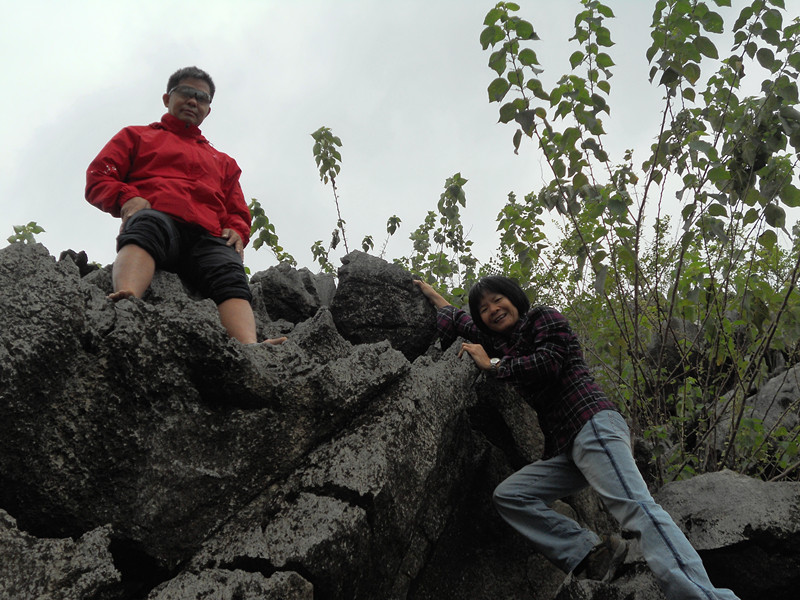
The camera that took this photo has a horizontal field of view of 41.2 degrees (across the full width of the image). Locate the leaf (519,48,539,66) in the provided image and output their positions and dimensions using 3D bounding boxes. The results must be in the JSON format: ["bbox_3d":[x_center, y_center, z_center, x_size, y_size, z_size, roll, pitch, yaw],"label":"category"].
[{"bbox_3d":[0.580,-1.095,4.800,0.093,0.084,0.045,0,-25,0],"label":"leaf"}]

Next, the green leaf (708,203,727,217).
[{"bbox_3d":[1.553,-0.443,5.200,0.101,0.064,0.030,29,17,10],"label":"green leaf"}]

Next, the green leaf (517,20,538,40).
[{"bbox_3d":[0.576,-1.217,4.800,0.102,0.093,0.045,0,-25,0],"label":"green leaf"}]

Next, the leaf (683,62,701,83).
[{"bbox_3d":[1.316,-1.027,4.800,0.084,0.093,0.045,0,-25,0],"label":"leaf"}]

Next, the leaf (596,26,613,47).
[{"bbox_3d":[0.981,-1.264,5.100,0.072,0.104,0.030,-28,12,19],"label":"leaf"}]

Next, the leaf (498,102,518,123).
[{"bbox_3d":[0.490,-0.847,4.800,0.093,0.093,0.045,0,-25,0],"label":"leaf"}]

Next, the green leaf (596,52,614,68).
[{"bbox_3d":[0.986,-1.149,5.100,0.099,0.072,0.030,35,21,-2],"label":"green leaf"}]

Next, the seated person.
[{"bbox_3d":[-0.787,-0.343,3.900,0.740,1.300,0.620,5,-25,-11],"label":"seated person"}]

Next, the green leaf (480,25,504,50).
[{"bbox_3d":[0.418,-1.185,4.800,0.112,0.121,0.045,0,-25,0],"label":"green leaf"}]

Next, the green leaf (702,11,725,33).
[{"bbox_3d":[1.474,-1.310,5.000,0.126,0.030,0.094,38,-65,0],"label":"green leaf"}]

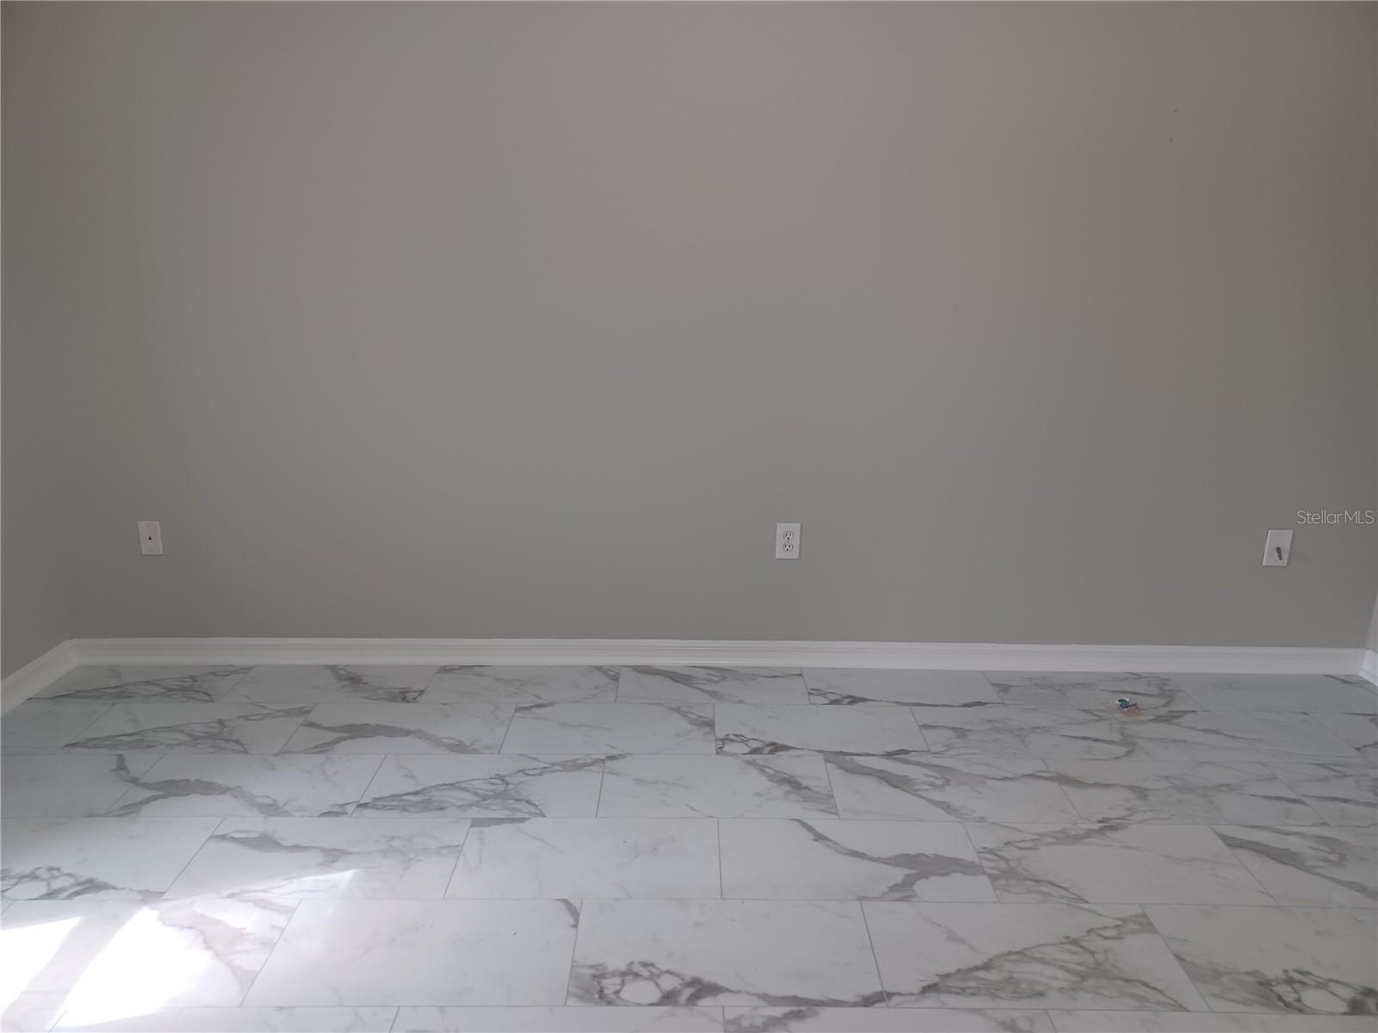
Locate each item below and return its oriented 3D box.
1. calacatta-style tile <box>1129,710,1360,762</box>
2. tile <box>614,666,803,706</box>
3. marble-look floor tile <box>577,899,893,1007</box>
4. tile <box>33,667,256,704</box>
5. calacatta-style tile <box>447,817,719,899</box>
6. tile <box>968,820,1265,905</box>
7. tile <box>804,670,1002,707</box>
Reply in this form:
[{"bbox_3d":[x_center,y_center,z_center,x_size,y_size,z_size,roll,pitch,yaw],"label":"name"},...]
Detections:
[{"bbox_3d":[1.581,0.635,2.882,0.601,0.010,0.300,0,17,0],"label":"calacatta-style tile"},{"bbox_3d":[0.077,0.539,3.153,0.601,0.010,0.276,0,17,0],"label":"tile"},{"bbox_3d":[0.072,0.891,2.034,0.610,0.010,0.305,0,16,0],"label":"marble-look floor tile"},{"bbox_3d":[-1.700,0.524,3.121,0.575,0.010,0.277,0,16,0],"label":"tile"},{"bbox_3d":[-0.229,0.793,2.298,0.601,0.010,0.300,0,17,0],"label":"calacatta-style tile"},{"bbox_3d":[0.988,0.812,2.329,0.610,0.010,0.305,0,16,0],"label":"tile"},{"bbox_3d":[0.675,0.551,3.212,0.610,0.010,0.297,0,16,0],"label":"tile"}]

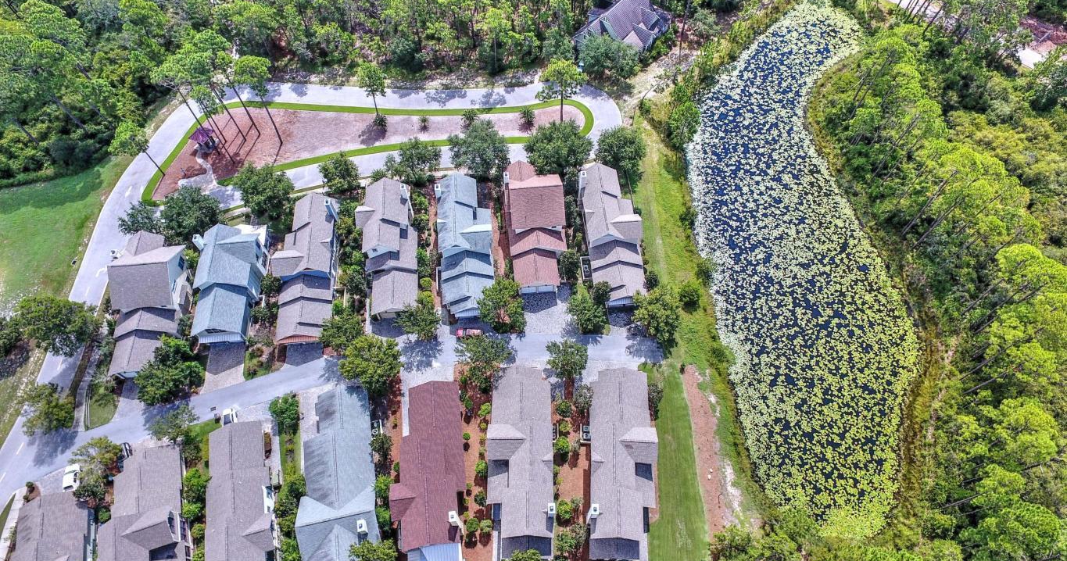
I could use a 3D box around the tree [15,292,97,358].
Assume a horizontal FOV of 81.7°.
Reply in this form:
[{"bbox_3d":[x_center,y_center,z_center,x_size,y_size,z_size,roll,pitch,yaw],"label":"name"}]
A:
[{"bbox_3d":[-80.500,8.050,105.235,11.000,11.300,11.000,0,59,0],"label":"tree"}]

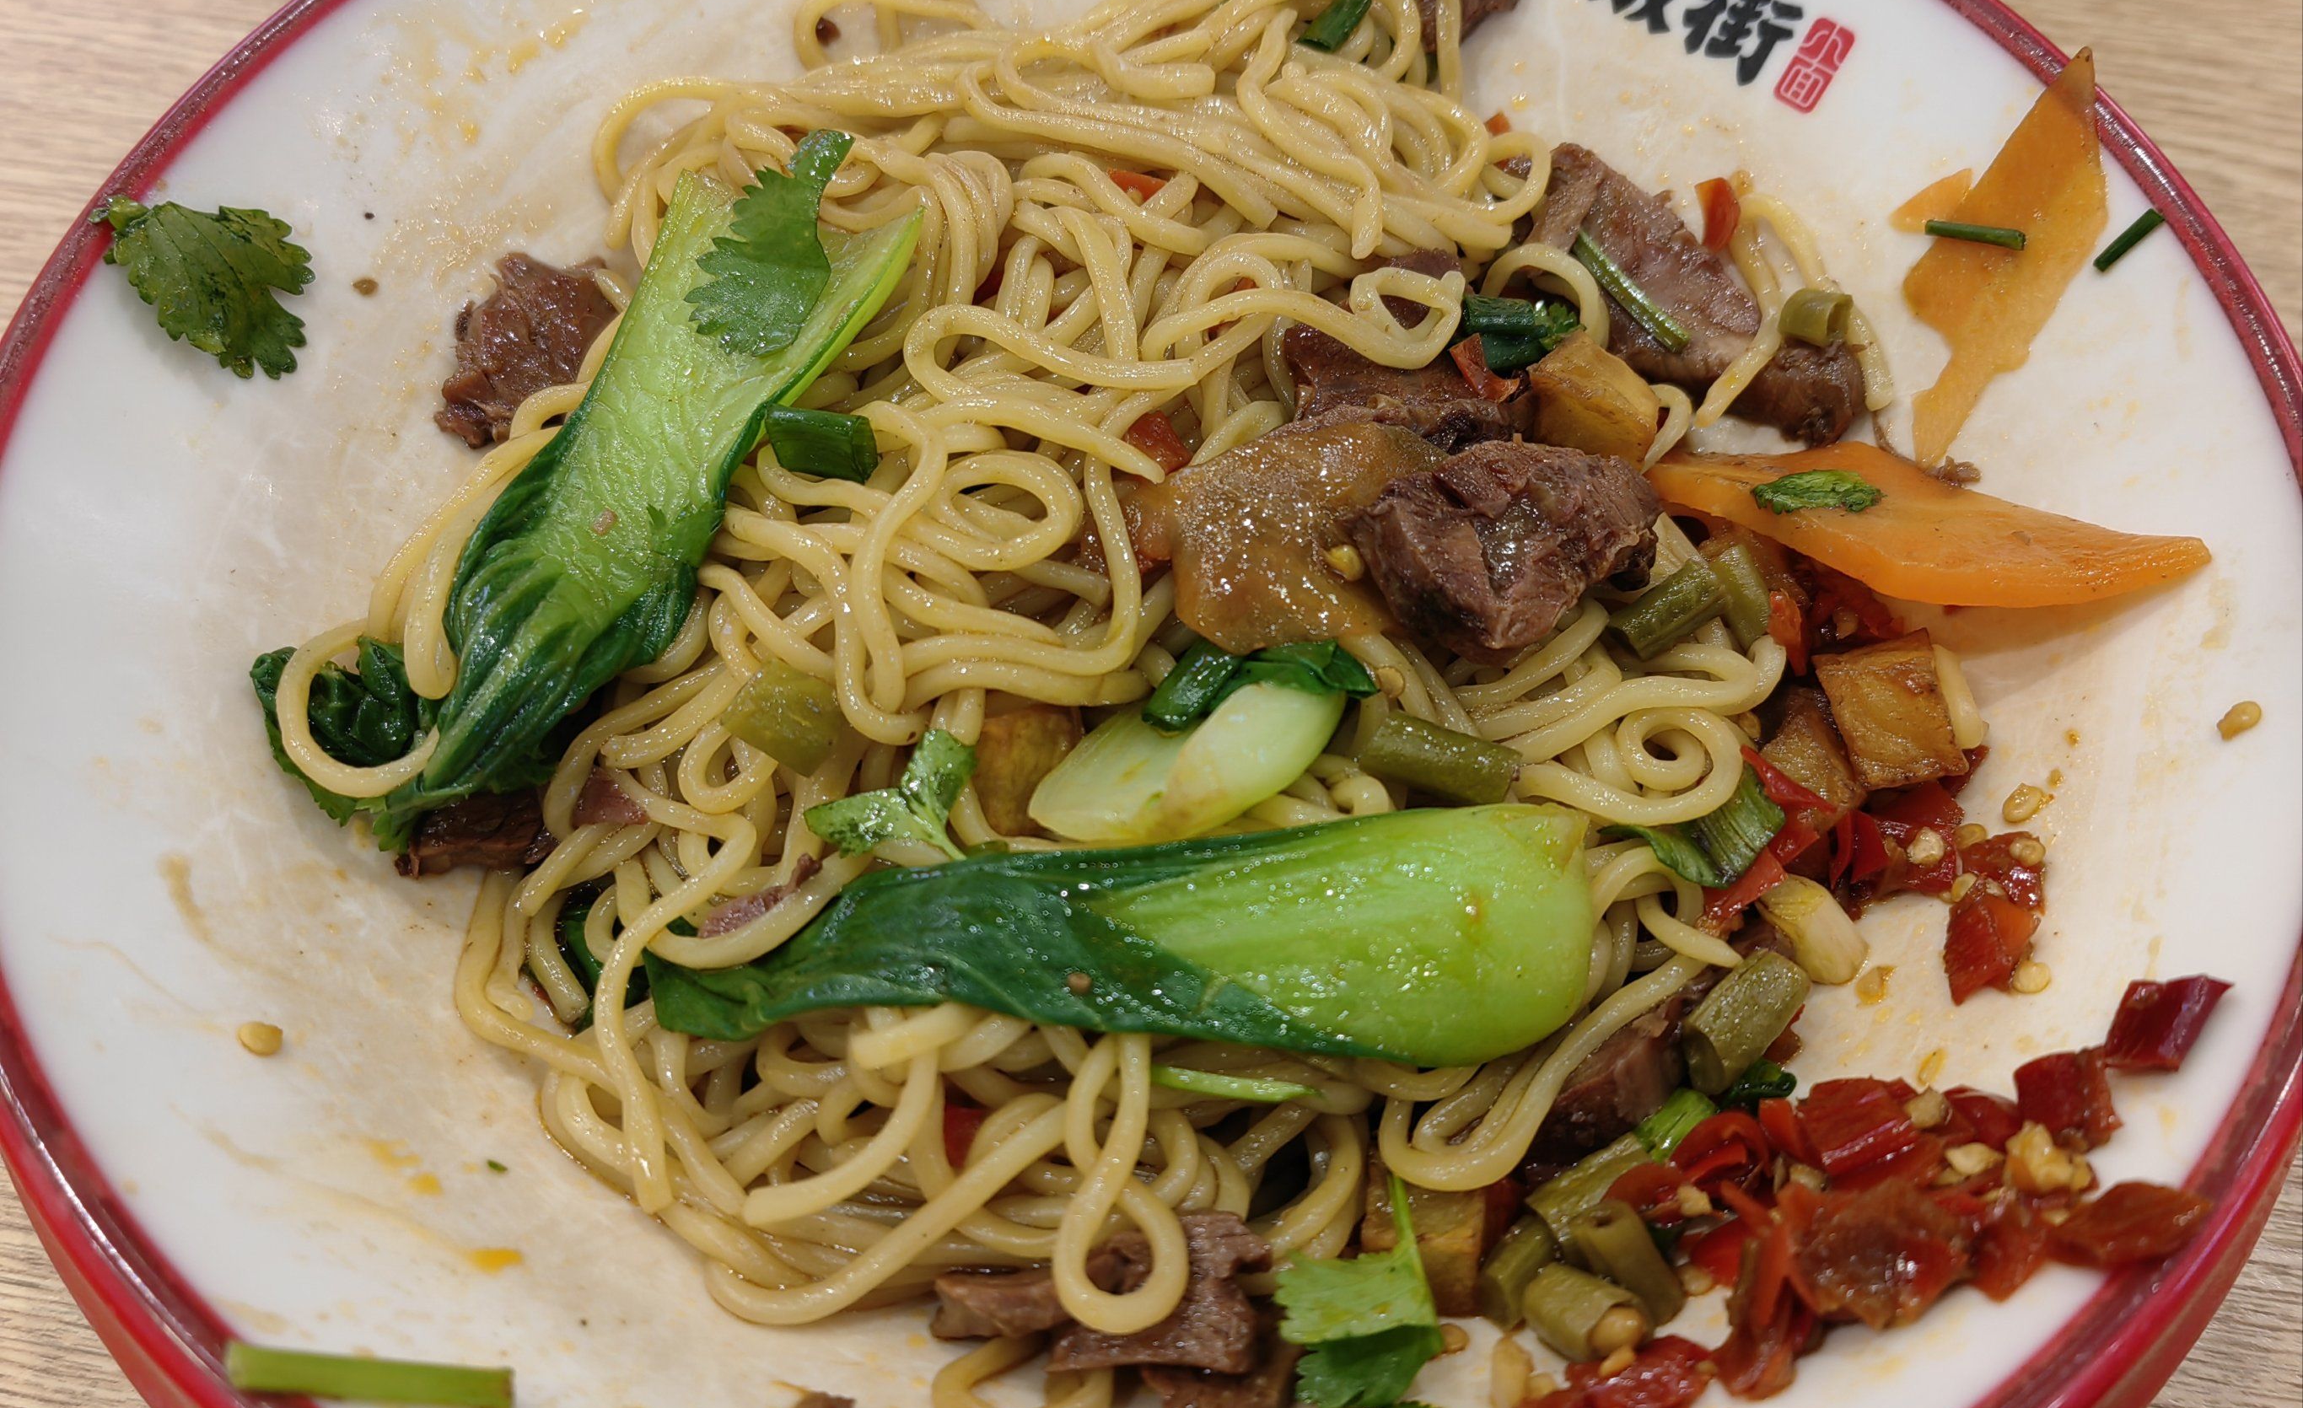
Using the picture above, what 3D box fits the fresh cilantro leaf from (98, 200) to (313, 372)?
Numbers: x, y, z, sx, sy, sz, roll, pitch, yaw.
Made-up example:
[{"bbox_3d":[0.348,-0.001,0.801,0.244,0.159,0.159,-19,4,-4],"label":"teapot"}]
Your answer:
[{"bbox_3d":[-0.107,-0.048,0.204,0.018,0.006,0.023,-36,90,-39],"label":"fresh cilantro leaf"}]

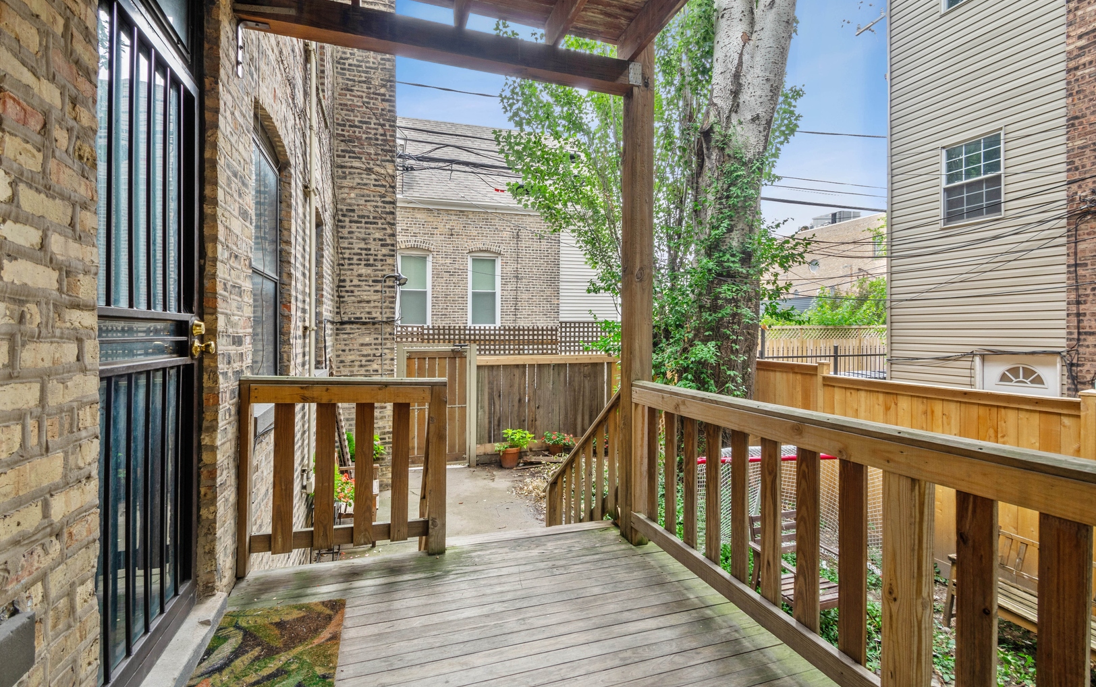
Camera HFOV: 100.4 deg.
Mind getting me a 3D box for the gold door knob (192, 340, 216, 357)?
[{"bbox_3d":[-1.407,0.021,1.865,0.068,0.069,0.068,0,1,-20],"label":"gold door knob"}]

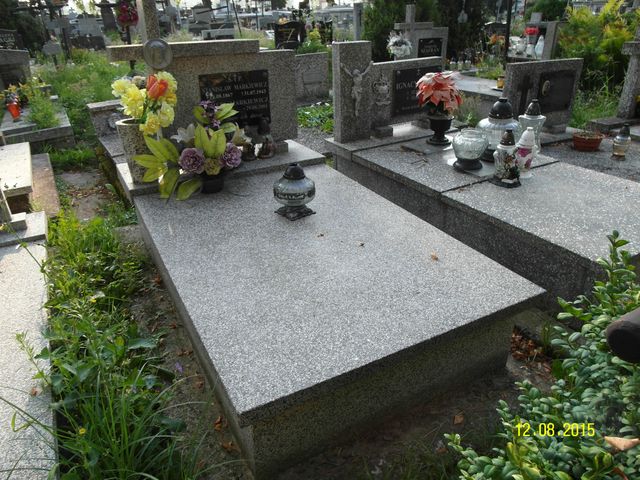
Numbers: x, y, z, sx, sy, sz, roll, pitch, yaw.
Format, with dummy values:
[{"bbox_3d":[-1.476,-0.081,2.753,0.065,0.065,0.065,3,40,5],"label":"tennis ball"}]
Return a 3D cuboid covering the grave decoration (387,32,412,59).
[{"bbox_3d":[1.185,-2.884,6.612,0.387,0.400,0.360,-15,31,-25],"label":"grave decoration"}]

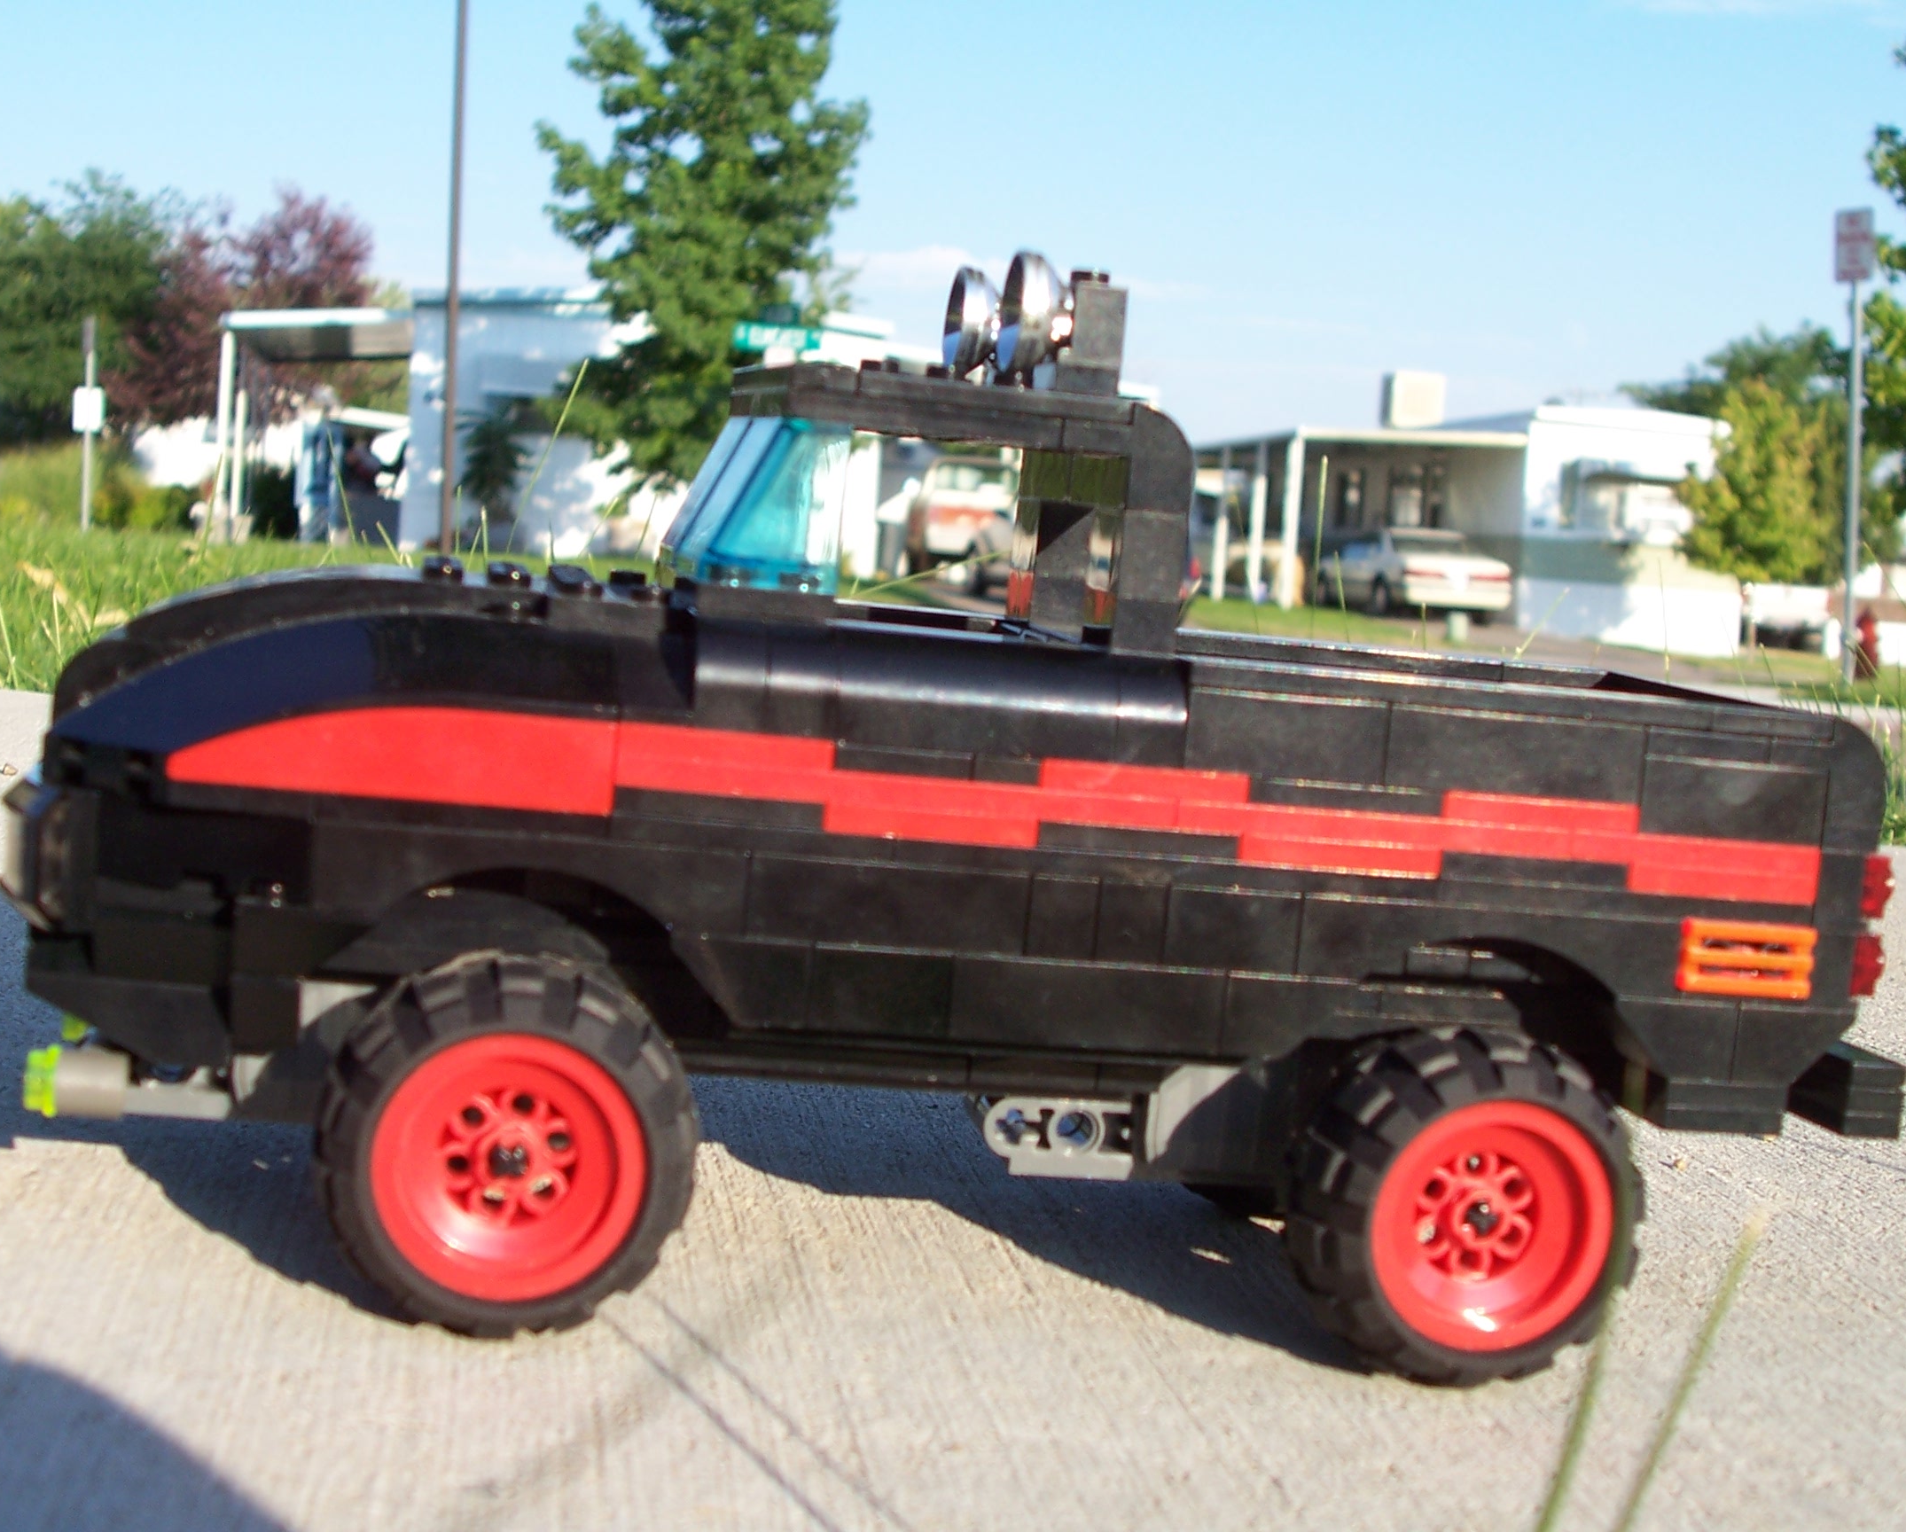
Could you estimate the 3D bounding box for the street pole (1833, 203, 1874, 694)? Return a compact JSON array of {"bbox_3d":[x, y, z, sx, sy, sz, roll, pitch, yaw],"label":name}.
[{"bbox_3d":[5.796,-2.055,19.000,0.060,3.050,0.305,-1,6,-37],"label":"street pole"}]

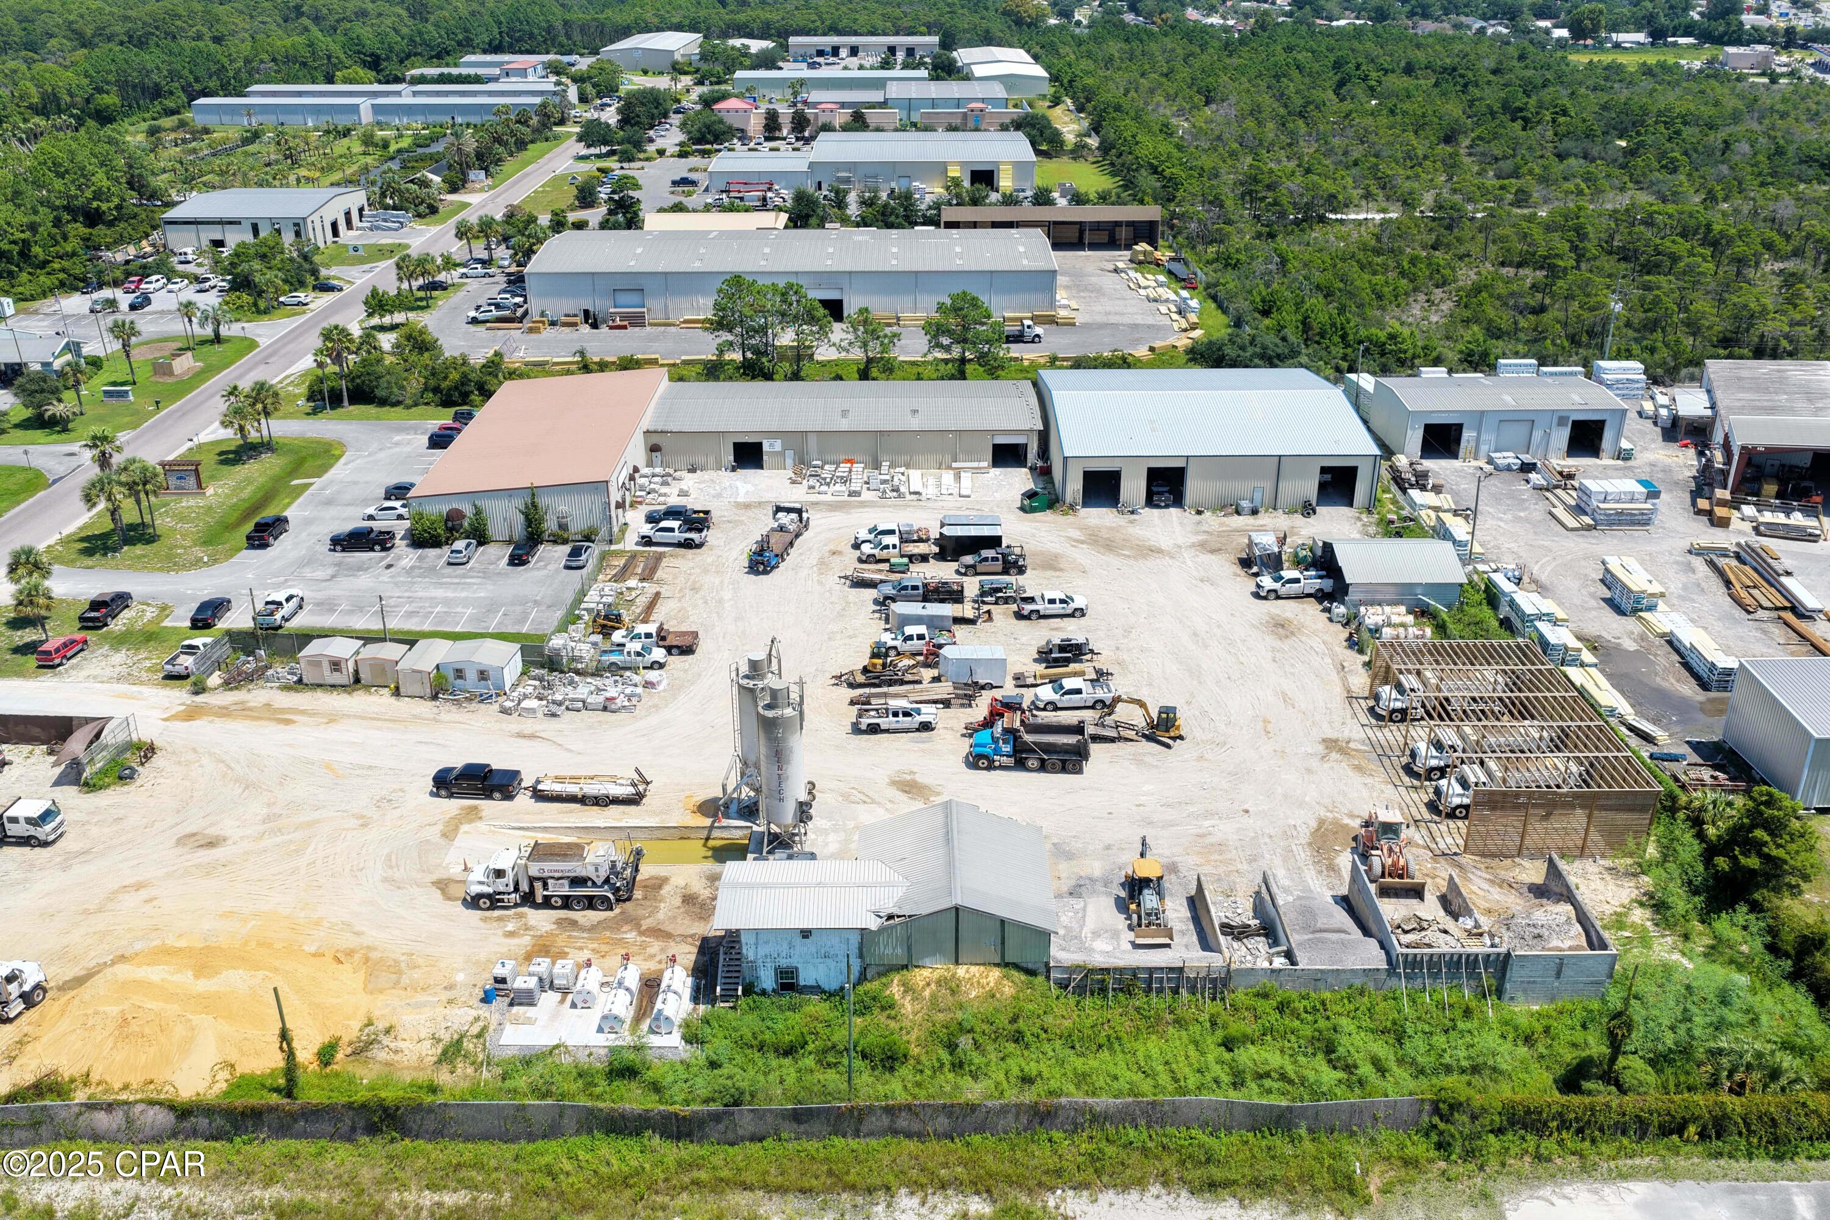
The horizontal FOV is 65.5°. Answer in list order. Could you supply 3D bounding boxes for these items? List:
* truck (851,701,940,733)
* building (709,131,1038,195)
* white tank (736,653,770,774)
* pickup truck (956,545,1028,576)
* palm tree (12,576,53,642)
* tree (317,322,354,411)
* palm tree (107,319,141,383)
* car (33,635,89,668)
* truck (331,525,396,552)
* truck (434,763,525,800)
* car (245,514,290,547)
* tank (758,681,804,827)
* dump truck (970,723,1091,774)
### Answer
[{"bbox_3d":[-1.356,7.424,100.899,5.850,1.880,2.000,-2,26,-3],"label":"truck"},{"bbox_3d":[-8.685,-97.275,306.750,66.000,7.200,42.000,0,26,0],"label":"building"},{"bbox_3d":[-9.576,6.662,88.439,2.550,8.900,2.550,0,26,0],"label":"white tank"},{"bbox_3d":[6.848,-4.363,125.612,5.900,2.100,2.050,0,26,0],"label":"pickup truck"},{"bbox_3d":[-70.000,-0.004,113.751,3.300,5.750,3.300,0,26,0],"label":"palm tree"},{"bbox_3d":[-65.924,-27.986,163.722,4.200,9.800,4.200,0,26,0],"label":"tree"},{"bbox_3d":[-95.139,-31.091,172.162,4.059,8.019,4.059,0,26,0],"label":"palm tree"},{"bbox_3d":[-66.854,2.970,111.603,1.760,1.660,4.350,1,26,3],"label":"car"},{"bbox_3d":[-51.150,-6.618,131.931,5.750,1.900,2.000,0,26,0],"label":"truck"},{"bbox_3d":[-28.685,11.104,93.422,5.800,1.930,2.000,3,26,5],"label":"truck"},{"bbox_3d":[-60.402,-7.577,133.095,2.030,1.940,5.850,1,26,2],"label":"car"},{"bbox_3d":[-8.200,9.234,87.234,2.600,11.500,2.600,0,26,0],"label":"tank"},{"bbox_3d":[7.980,9.100,97.657,8.300,3.300,2.600,2,26,4],"label":"dump truck"}]

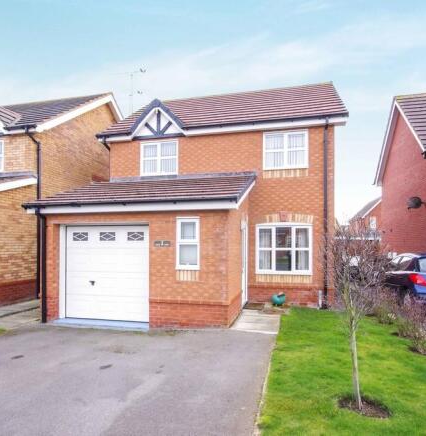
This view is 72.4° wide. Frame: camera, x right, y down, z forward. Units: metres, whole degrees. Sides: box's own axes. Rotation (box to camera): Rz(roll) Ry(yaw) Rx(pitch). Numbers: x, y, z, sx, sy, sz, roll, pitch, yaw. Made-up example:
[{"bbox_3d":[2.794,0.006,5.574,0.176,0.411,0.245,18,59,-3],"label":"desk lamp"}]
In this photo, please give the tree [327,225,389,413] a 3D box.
[{"bbox_3d":[1.510,1.030,3.060,0.670,1.950,0.660,-1,-3,13],"label":"tree"}]

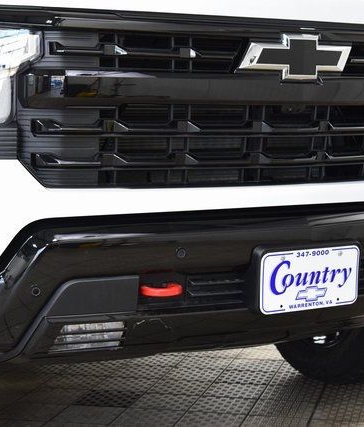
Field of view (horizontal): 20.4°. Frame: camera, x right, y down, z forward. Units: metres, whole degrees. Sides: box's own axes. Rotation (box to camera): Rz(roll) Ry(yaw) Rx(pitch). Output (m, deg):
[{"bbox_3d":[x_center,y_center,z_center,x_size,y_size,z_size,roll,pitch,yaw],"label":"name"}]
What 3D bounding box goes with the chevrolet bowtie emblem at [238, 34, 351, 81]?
[{"bbox_3d":[0.292,-0.394,2.570,0.340,0.111,0.035,-3,5,-29],"label":"chevrolet bowtie emblem"}]

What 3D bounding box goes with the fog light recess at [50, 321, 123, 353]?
[{"bbox_3d":[-0.230,0.294,2.424,0.172,0.067,0.060,-2,5,-18],"label":"fog light recess"}]

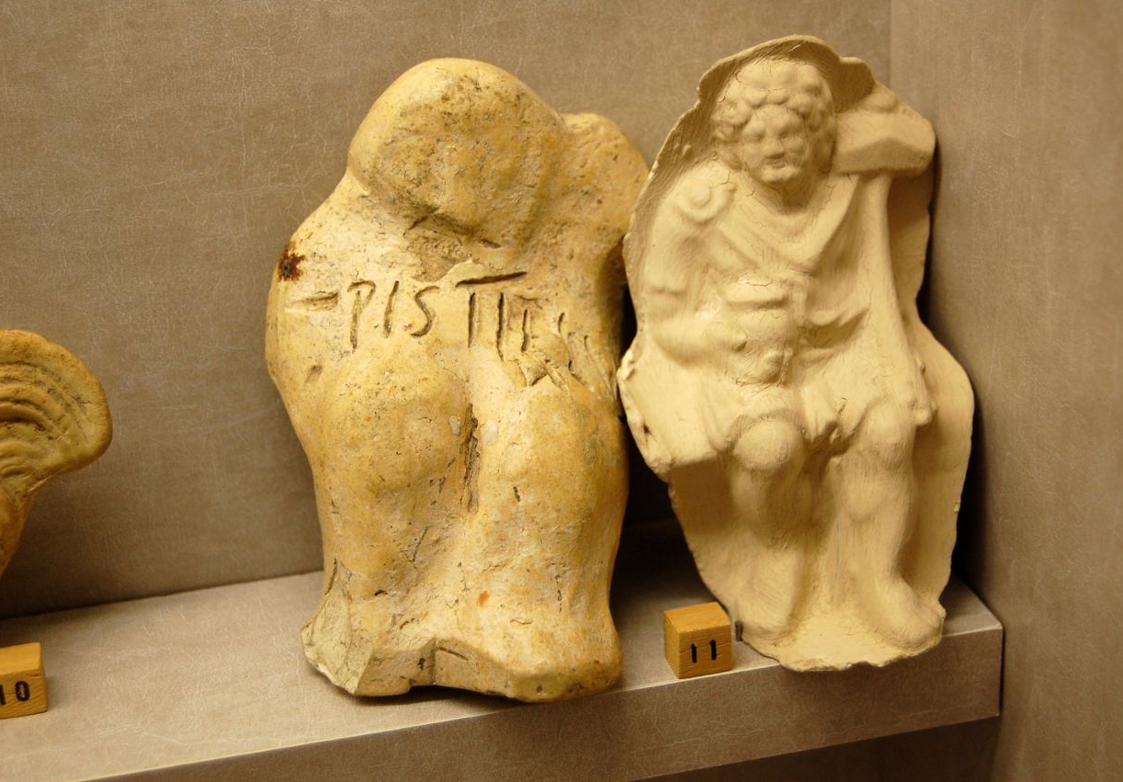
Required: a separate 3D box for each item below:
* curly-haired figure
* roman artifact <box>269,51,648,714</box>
[{"bbox_3d":[0.069,-0.011,0.637,0.101,0.174,0.046,-6,17,-7],"label":"curly-haired figure"},{"bbox_3d":[-0.027,-0.010,0.612,0.100,0.168,0.068,-3,14,0],"label":"roman artifact"}]

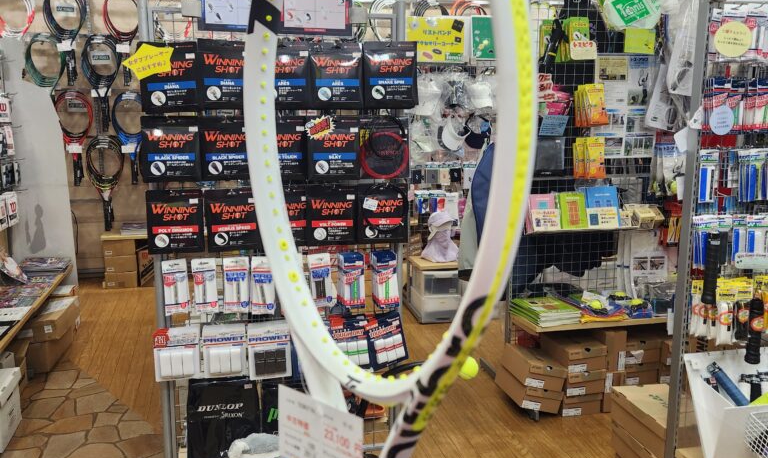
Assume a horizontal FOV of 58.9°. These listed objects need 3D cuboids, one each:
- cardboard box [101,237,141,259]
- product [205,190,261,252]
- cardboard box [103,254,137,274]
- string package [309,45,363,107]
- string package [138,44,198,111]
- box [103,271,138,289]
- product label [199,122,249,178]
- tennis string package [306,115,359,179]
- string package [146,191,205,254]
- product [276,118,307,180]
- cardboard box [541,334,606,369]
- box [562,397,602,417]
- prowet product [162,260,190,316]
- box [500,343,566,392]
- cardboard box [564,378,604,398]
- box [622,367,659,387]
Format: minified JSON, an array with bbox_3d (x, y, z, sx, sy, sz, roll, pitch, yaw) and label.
[{"bbox_3d":[-1.902,0.112,4.969,0.225,0.118,0.310,-2,10,-12],"label":"cardboard box"},{"bbox_3d":[-0.368,-0.021,1.652,0.131,0.149,0.022,-2,10,-15],"label":"product"},{"bbox_3d":[-1.901,0.227,4.974,0.213,0.117,0.310,-2,11,-13],"label":"cardboard box"},{"bbox_3d":[-0.118,-0.383,1.710,0.142,0.164,0.020,-2,10,-12],"label":"string package"},{"bbox_3d":[-0.548,-0.388,1.744,0.143,0.170,0.020,-2,11,-13],"label":"string package"},{"bbox_3d":[-1.904,0.341,4.996,0.214,0.115,0.310,-2,11,-13],"label":"box"},{"bbox_3d":[-0.360,-0.183,1.559,0.117,0.143,0.012,-2,11,-13],"label":"product label"},{"bbox_3d":[-0.133,-0.212,1.790,0.142,0.164,0.020,-2,10,-12],"label":"tennis string package"},{"bbox_3d":[-0.546,-0.021,1.785,0.142,0.164,0.020,-2,10,-13],"label":"string package"},{"bbox_3d":[-0.271,-0.210,1.780,0.142,0.164,0.020,-2,10,-12],"label":"product"},{"bbox_3d":[0.830,0.534,3.047,0.180,0.108,0.290,-3,10,-17],"label":"cardboard box"},{"bbox_3d":[0.818,0.730,3.059,0.178,0.095,0.295,-2,11,-13],"label":"box"},{"bbox_3d":[-0.500,0.140,1.631,0.056,0.134,0.022,-2,10,-14],"label":"prowet product"},{"bbox_3d":[0.761,0.704,3.460,0.209,0.112,0.300,11,7,-15],"label":"box"},{"bbox_3d":[0.828,0.633,3.043,0.178,0.102,0.295,-2,11,-13],"label":"cardboard box"},{"bbox_3d":[1.278,0.733,3.619,0.213,0.114,0.310,-2,11,-13],"label":"box"}]

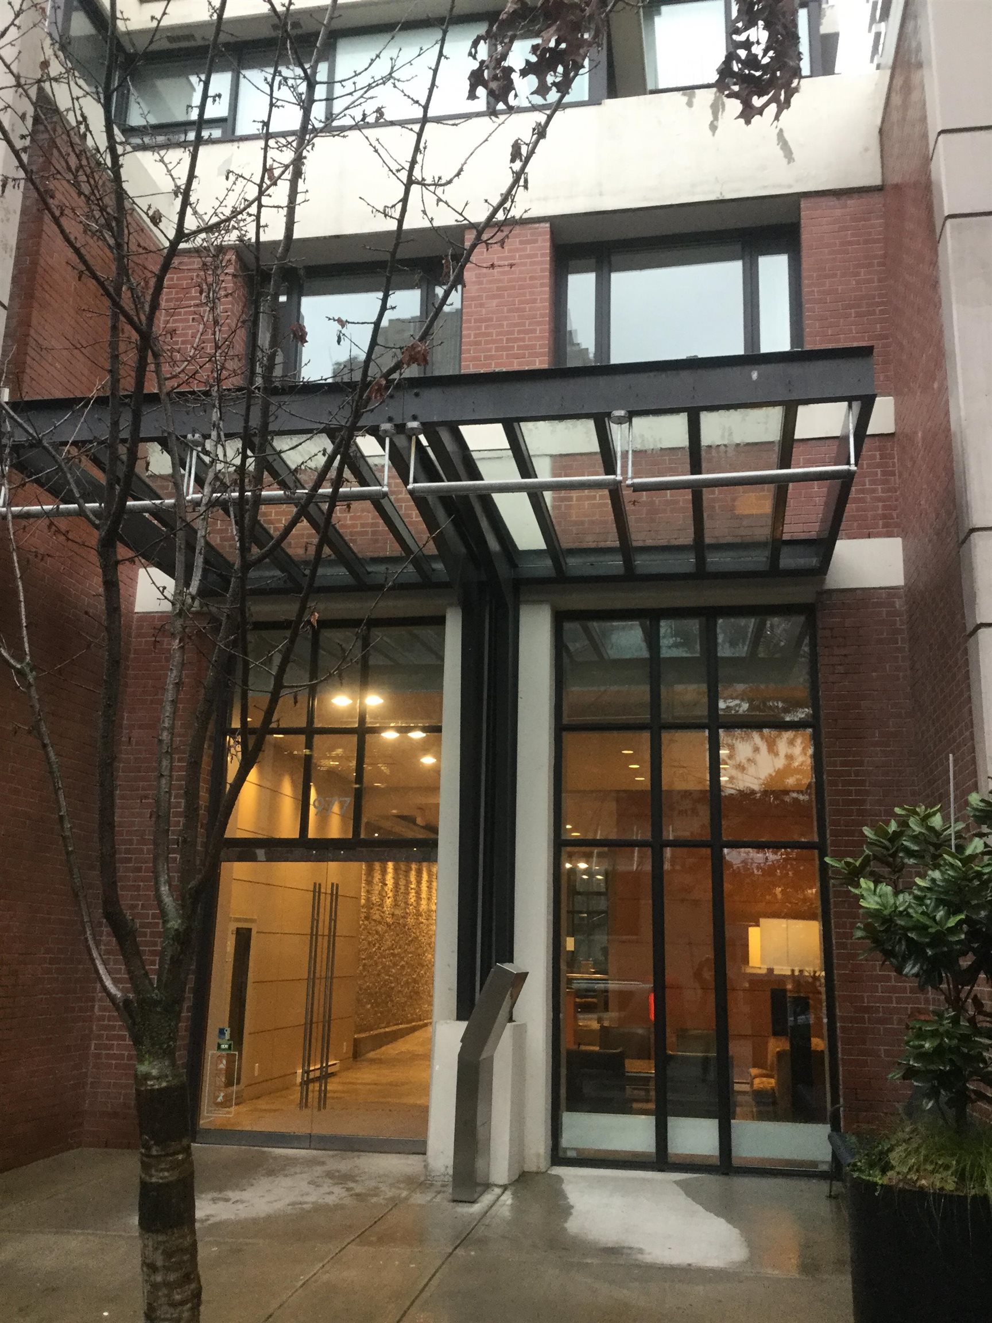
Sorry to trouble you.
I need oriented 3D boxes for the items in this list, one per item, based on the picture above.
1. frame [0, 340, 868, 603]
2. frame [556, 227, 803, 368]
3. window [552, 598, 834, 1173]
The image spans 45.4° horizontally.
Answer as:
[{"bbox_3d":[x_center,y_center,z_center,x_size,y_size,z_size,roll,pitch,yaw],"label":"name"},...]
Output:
[{"bbox_3d":[-0.267,-1.169,8.758,5.530,0.335,3.239,-1,-15,10],"label":"frame"},{"bbox_3d":[1.690,-3.097,11.056,2.294,1.984,0.140,-1,-15,10],"label":"frame"},{"bbox_3d":[1.594,1.758,9.804,2.231,4.561,0.150,-1,-15,10],"label":"window"}]

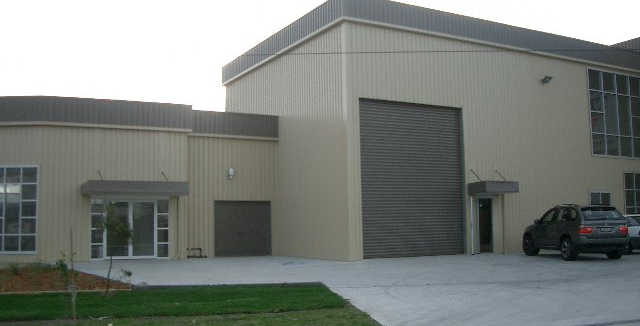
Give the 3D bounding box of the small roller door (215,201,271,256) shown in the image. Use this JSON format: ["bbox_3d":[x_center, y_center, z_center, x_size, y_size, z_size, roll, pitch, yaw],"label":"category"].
[{"bbox_3d":[-2.920,2.521,24.764,2.328,2.094,0.100,2,-7,-29],"label":"small roller door"}]

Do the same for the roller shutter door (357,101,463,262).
[{"bbox_3d":[3.273,0.569,22.520,4.455,5.370,0.150,2,-6,-28],"label":"roller shutter door"}]

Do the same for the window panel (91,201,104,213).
[{"bbox_3d":[-7.570,1.506,22.043,0.476,0.471,0.060,2,-6,-28],"label":"window panel"}]

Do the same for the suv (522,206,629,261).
[{"bbox_3d":[8.471,2.348,21.863,1.870,1.710,4.670,0,-6,-7],"label":"suv"}]

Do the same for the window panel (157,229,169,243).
[{"bbox_3d":[-5.603,2.612,22.993,0.467,0.529,0.060,2,-6,-28],"label":"window panel"}]

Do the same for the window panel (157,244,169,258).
[{"bbox_3d":[-5.591,3.120,22.945,0.466,0.506,0.060,2,-6,-28],"label":"window panel"}]

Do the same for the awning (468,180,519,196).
[{"bbox_3d":[6.408,0.931,23.838,1.627,0.398,0.902,2,-7,-29],"label":"awning"}]

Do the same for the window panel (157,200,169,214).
[{"bbox_3d":[-5.606,1.568,23.111,0.448,0.528,0.080,2,-7,-29],"label":"window panel"}]

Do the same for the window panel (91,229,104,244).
[{"bbox_3d":[-7.525,2.502,21.912,0.440,0.512,0.080,2,-7,-29],"label":"window panel"}]

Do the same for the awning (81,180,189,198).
[{"bbox_3d":[-6.255,0.911,22.022,3.375,0.471,1.400,2,-6,-28],"label":"awning"}]

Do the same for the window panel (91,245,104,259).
[{"bbox_3d":[-7.508,3.007,21.864,0.439,0.503,0.080,2,-7,-29],"label":"window panel"}]

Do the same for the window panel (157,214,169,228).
[{"bbox_3d":[-5.593,2.093,23.058,0.447,0.529,0.080,2,-7,-29],"label":"window panel"}]

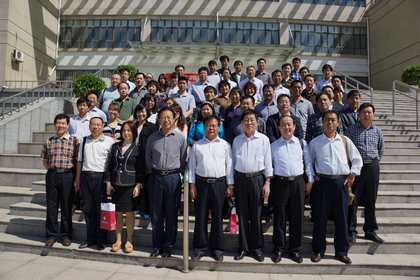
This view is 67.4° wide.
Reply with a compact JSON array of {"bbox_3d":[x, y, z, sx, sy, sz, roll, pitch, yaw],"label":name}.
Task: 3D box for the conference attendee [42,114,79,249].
[{"bbox_3d":[-1.907,0.525,4.000,0.500,1.690,0.320,1,0,-10],"label":"conference attendee"}]

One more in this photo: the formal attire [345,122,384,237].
[{"bbox_3d":[1.920,0.495,3.960,0.480,1.400,0.280,0,0,10],"label":"formal attire"}]

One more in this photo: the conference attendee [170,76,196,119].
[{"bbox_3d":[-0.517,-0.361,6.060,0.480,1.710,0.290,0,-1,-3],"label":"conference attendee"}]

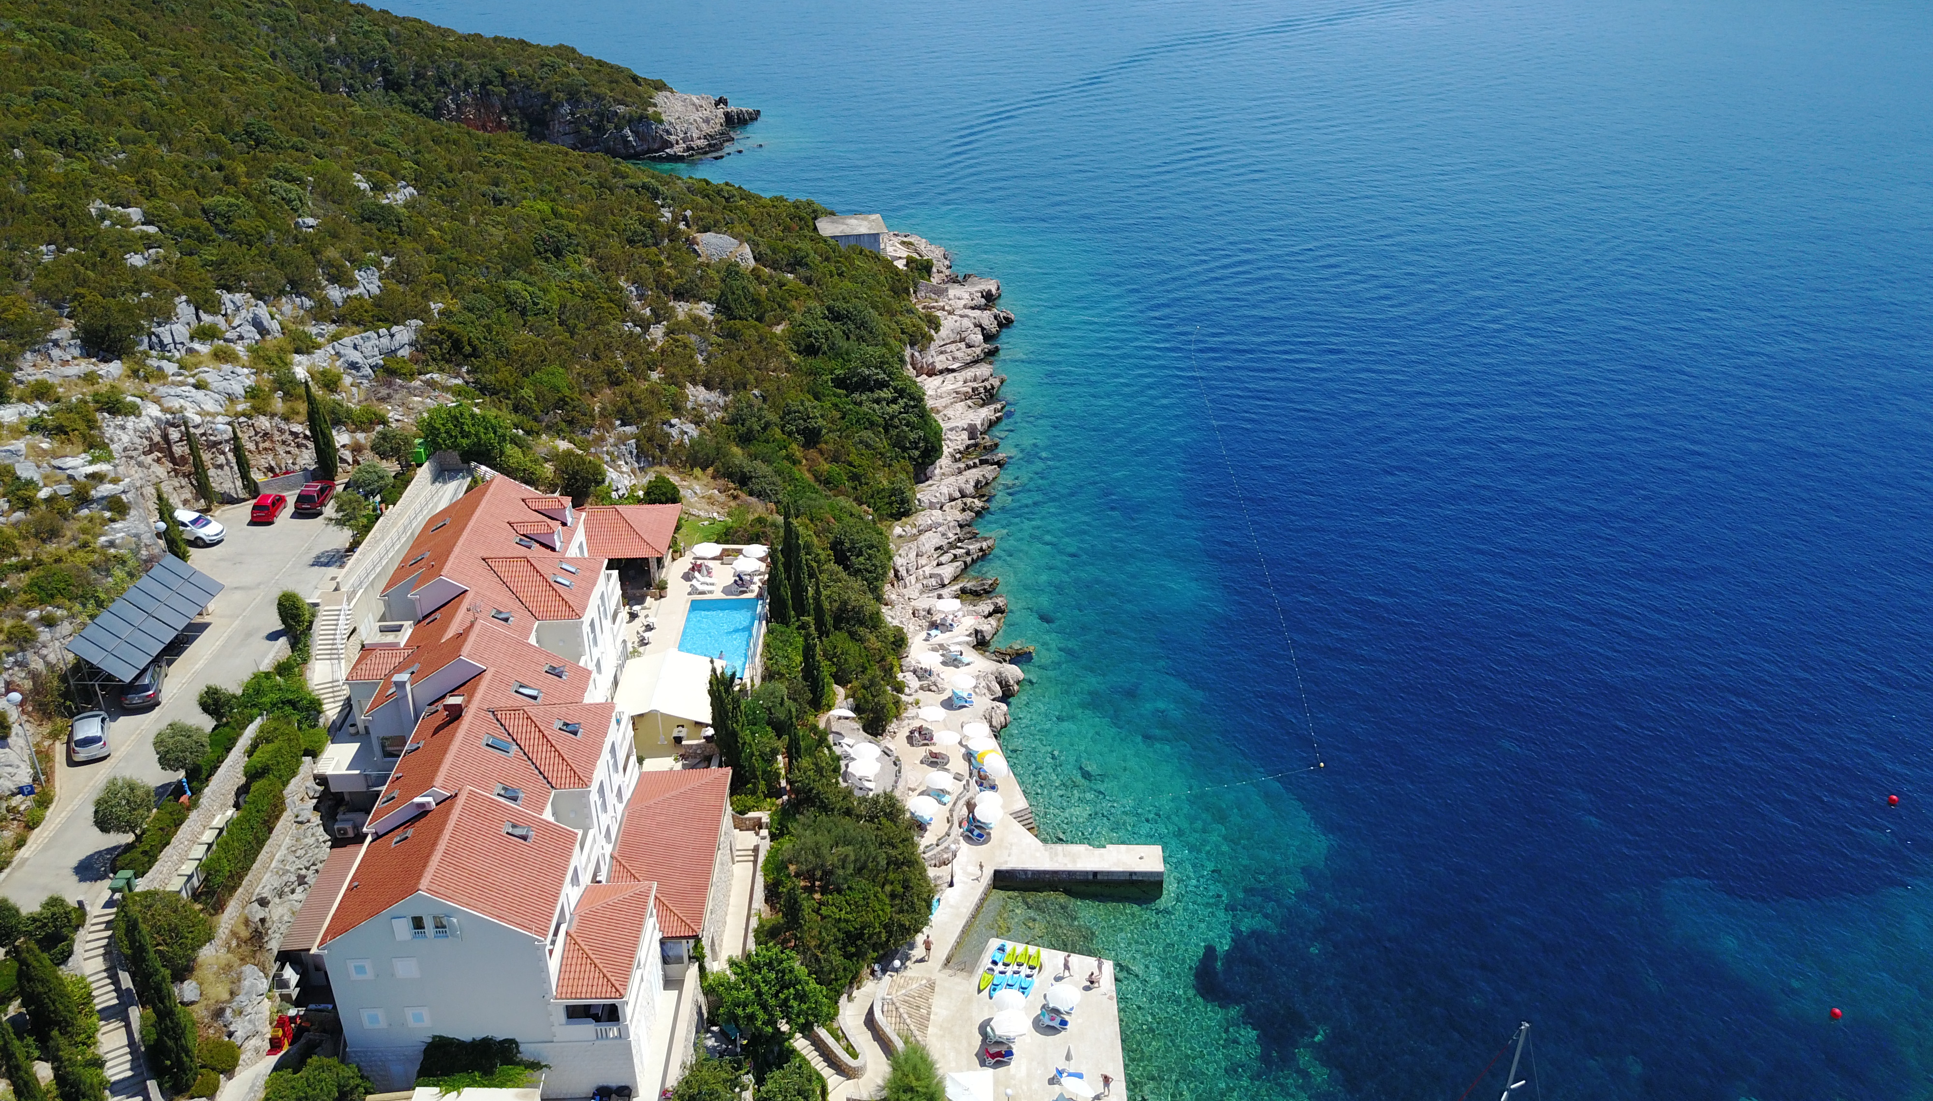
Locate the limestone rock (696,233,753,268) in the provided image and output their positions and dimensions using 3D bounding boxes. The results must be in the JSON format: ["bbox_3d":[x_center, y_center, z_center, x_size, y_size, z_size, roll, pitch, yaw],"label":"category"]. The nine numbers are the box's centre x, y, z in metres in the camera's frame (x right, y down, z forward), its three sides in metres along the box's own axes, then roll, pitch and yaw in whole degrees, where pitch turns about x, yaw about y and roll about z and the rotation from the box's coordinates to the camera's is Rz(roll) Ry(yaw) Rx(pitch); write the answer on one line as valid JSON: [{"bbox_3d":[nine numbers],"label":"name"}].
[{"bbox_3d":[-32.721,-40.834,196.712,7.600,3.300,5.500,-4,27,-8],"label":"limestone rock"}]

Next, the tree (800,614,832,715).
[{"bbox_3d":[-10.747,7.881,101.622,1.500,7.760,1.500,-1,28,-2],"label":"tree"}]

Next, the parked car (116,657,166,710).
[{"bbox_3d":[-46.885,7.410,82.916,1.800,1.480,4.450,-8,29,-14],"label":"parked car"}]

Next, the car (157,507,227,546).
[{"bbox_3d":[-52.158,-1.524,98.270,4.300,1.500,1.790,15,32,26],"label":"car"}]

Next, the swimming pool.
[{"bbox_3d":[-16.924,6.432,98.620,4.685,1.200,10.732,-1,27,-2],"label":"swimming pool"}]

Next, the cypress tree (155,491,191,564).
[{"bbox_3d":[-51.030,-1.511,92.951,1.600,5.712,1.600,0,27,0],"label":"cypress tree"}]

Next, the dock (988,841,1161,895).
[{"bbox_3d":[7.524,21.423,98.548,11.348,1.400,2.789,0,27,1],"label":"dock"}]

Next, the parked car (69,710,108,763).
[{"bbox_3d":[-48.182,9.982,79.816,1.780,1.470,4.250,-14,31,-24],"label":"parked car"}]

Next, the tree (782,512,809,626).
[{"bbox_3d":[-12.328,1.875,103.532,1.500,10.017,1.500,0,27,0],"label":"tree"}]

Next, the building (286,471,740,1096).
[{"bbox_3d":[-24.357,9.410,84.185,20.898,12.900,47.201,-2,27,-4],"label":"building"}]

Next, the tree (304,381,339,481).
[{"bbox_3d":[-46.483,-8.503,104.232,1.600,7.836,1.600,0,27,0],"label":"tree"}]

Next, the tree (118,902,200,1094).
[{"bbox_3d":[-34.251,18.808,61.003,1.850,10.370,1.850,-1,28,-2],"label":"tree"}]

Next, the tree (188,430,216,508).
[{"bbox_3d":[-53.825,-5.965,101.790,1.150,6.460,1.150,-1,28,-2],"label":"tree"}]

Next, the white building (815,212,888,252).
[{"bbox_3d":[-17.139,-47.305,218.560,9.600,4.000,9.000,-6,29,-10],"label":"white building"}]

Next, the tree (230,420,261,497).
[{"bbox_3d":[-51.447,-6.388,103.334,1.150,5.720,1.150,-1,28,-2],"label":"tree"}]

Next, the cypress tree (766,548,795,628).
[{"bbox_3d":[-13.282,2.825,102.599,1.500,7.179,1.500,0,27,0],"label":"cypress tree"}]

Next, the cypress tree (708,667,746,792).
[{"bbox_3d":[-14.054,10.306,84.528,1.900,8.580,1.900,-1,28,-2],"label":"cypress tree"}]

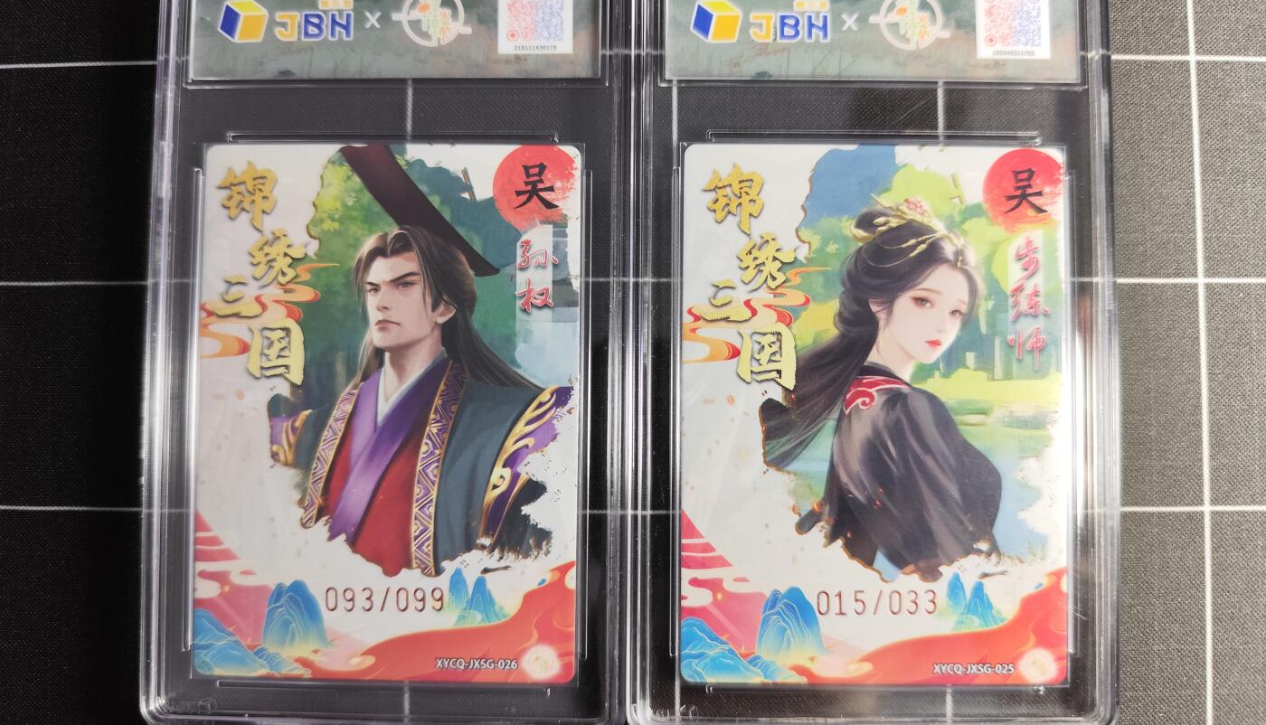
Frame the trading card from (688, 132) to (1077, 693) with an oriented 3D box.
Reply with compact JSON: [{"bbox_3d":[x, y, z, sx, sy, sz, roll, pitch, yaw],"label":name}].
[{"bbox_3d":[0.039,0.008,0.139,0.063,0.001,0.088,0,88,1],"label":"trading card"}]

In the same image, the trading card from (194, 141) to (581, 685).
[{"bbox_3d":[-0.040,0.008,0.140,0.063,0.001,0.088,1,88,1],"label":"trading card"}]

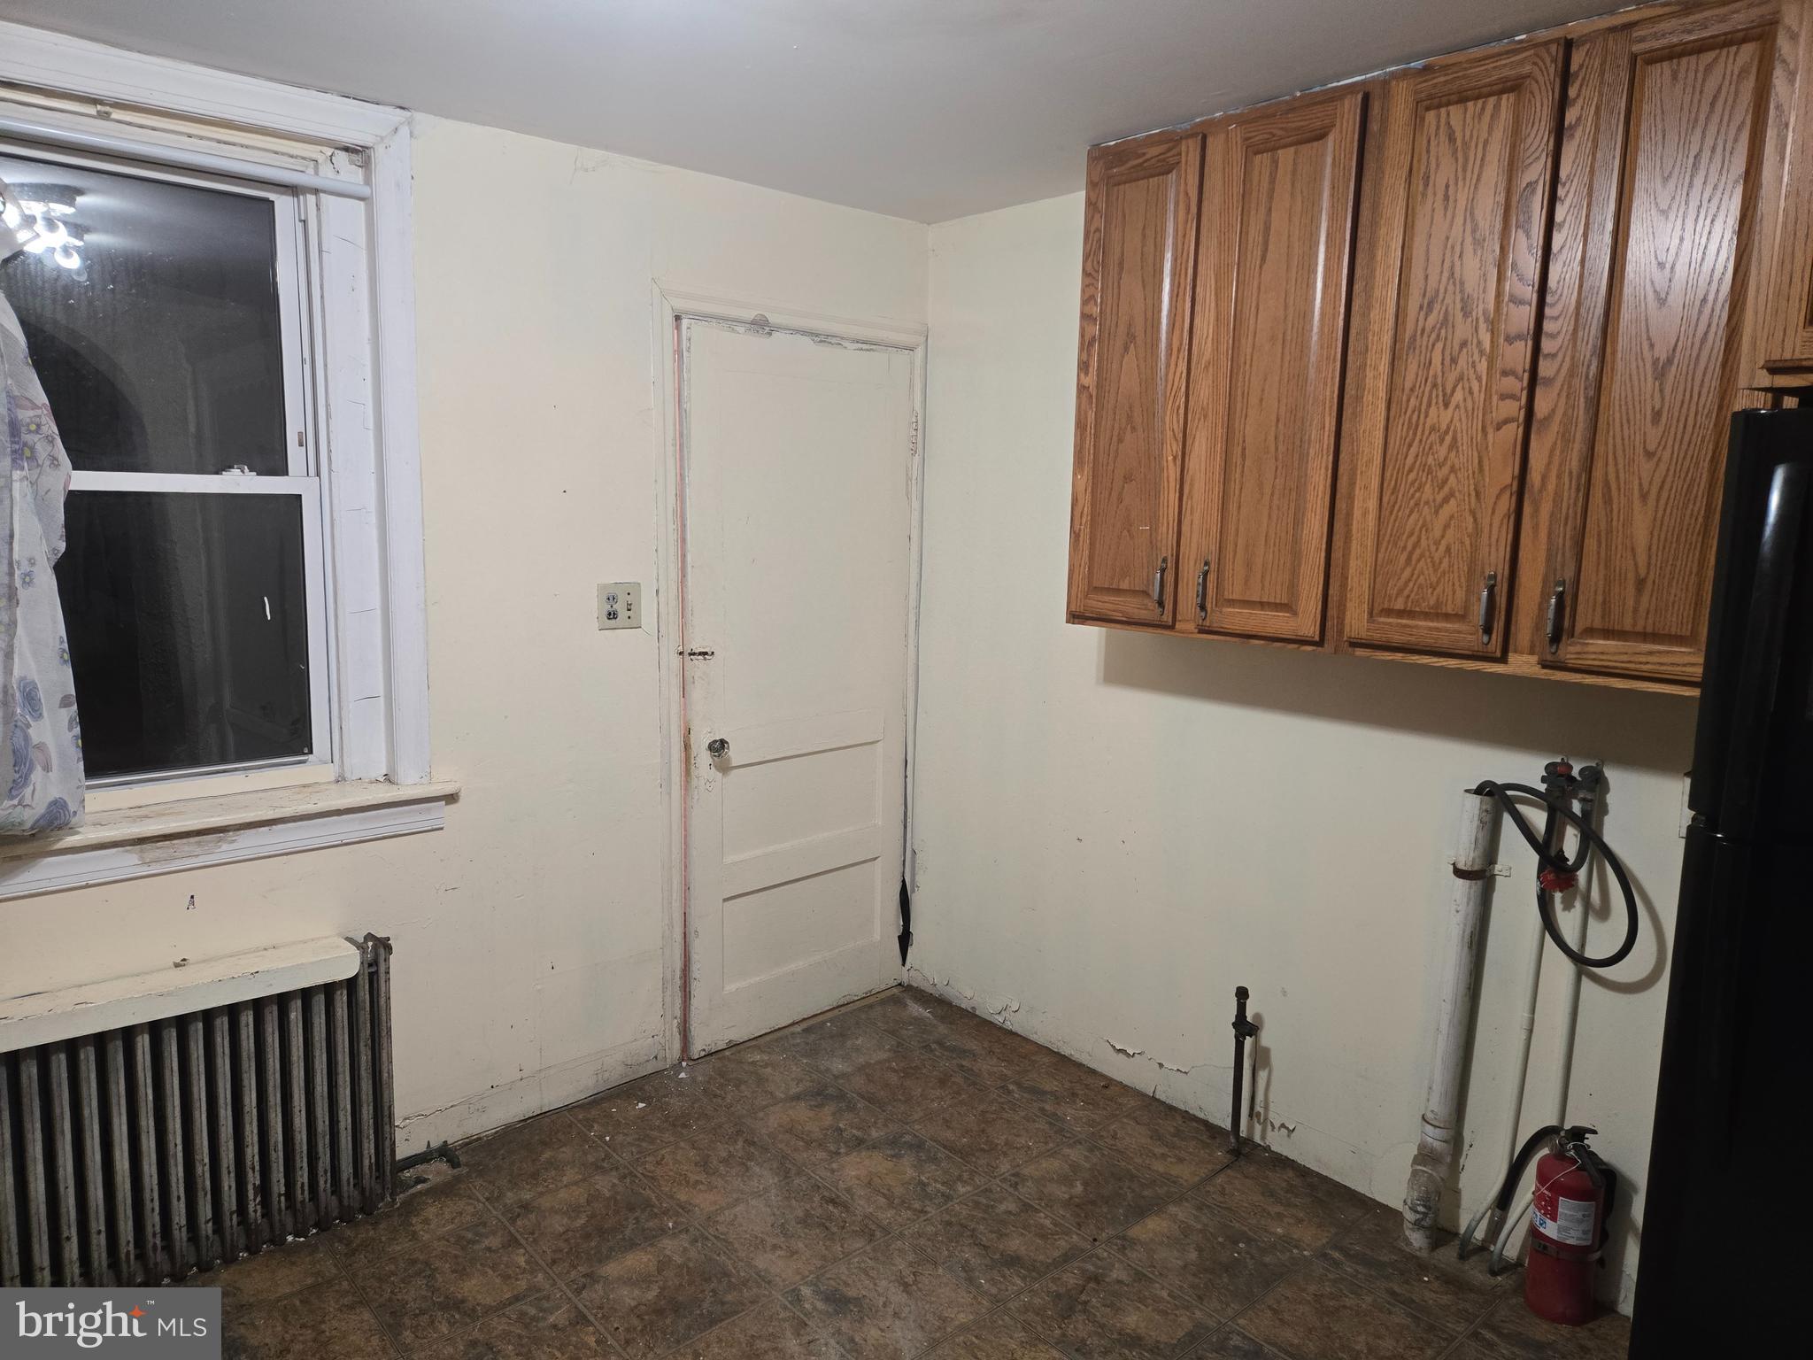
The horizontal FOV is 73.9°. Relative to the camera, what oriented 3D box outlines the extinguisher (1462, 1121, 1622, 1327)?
[{"bbox_3d":[1.289,1.067,2.411,0.215,0.394,0.130,4,9,15],"label":"extinguisher"}]

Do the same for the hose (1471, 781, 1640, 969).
[{"bbox_3d":[1.254,0.383,2.356,0.130,0.310,0.335,-7,12,-42],"label":"hose"}]

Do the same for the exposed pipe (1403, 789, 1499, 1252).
[{"bbox_3d":[1.152,0.735,2.549,0.115,1.010,0.092,-7,12,-42],"label":"exposed pipe"}]

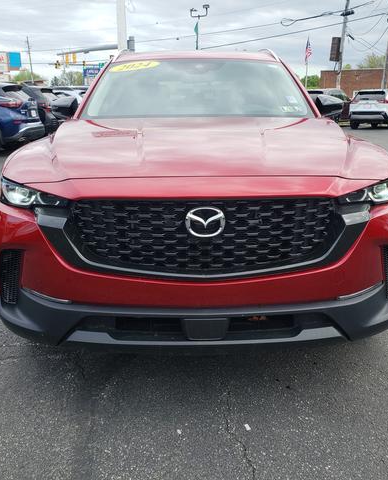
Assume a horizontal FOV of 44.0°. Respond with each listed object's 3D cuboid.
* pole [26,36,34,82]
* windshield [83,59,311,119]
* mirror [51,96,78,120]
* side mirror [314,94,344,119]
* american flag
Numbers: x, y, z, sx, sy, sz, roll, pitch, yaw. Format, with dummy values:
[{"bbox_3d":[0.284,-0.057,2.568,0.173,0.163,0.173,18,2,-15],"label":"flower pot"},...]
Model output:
[{"bbox_3d":[-22.906,-23.641,68.096,0.300,9.500,0.300,0,16,0],"label":"pole"},{"bbox_3d":[0.013,-1.011,3.195,1.420,0.400,0.740,0,16,-1],"label":"windshield"},{"bbox_3d":[-0.883,-0.900,3.289,0.220,0.165,0.170,0,16,-1],"label":"mirror"},{"bbox_3d":[0.919,-0.912,3.286,0.220,0.165,0.170,0,16,-1],"label":"side mirror"},{"bbox_3d":[9.683,-16.025,40.650,0.650,2.200,0.350,4,16,12],"label":"american flag"}]

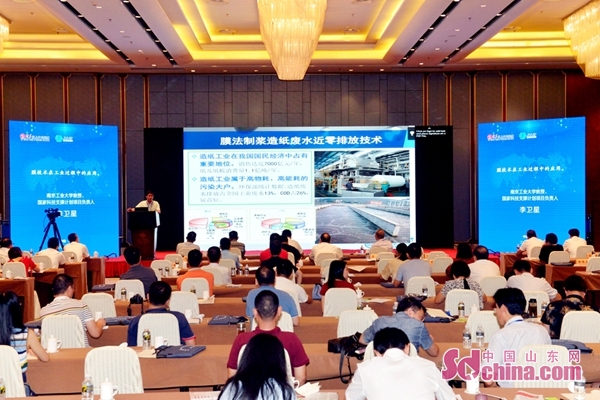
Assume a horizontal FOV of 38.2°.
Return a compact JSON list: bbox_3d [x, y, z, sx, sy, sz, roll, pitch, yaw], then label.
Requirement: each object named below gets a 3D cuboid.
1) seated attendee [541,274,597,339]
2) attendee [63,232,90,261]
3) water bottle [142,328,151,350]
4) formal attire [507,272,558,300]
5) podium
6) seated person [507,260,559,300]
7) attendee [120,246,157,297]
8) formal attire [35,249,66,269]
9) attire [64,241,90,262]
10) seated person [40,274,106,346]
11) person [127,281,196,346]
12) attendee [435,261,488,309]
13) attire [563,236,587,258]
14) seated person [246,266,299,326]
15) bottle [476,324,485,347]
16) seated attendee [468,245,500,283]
[{"bbox_3d":[2.506,1.328,8.000,0.560,1.250,0.750,0,0,0],"label":"seated attendee"},{"bbox_3d":[-4.297,1.273,16.700,0.520,1.300,0.800,0,0,7],"label":"attendee"},{"bbox_3d":[-1.251,1.130,7.060,0.063,0.178,0.063,0,0,0],"label":"water bottle"},{"bbox_3d":[2.509,1.097,9.350,0.560,0.650,0.480,0,0,3],"label":"formal attire"},{"bbox_3d":[-3.933,0.888,21.750,0.700,1.210,0.520,0,0,-2],"label":"podium"},{"bbox_3d":[2.645,1.325,9.900,0.580,1.250,0.780,0,0,-7],"label":"seated person"},{"bbox_3d":[-2.081,1.257,11.100,0.500,1.330,0.800,0,0,5],"label":"attendee"},{"bbox_3d":[-4.301,1.118,15.000,0.520,0.620,0.450,0,0,12],"label":"formal attire"},{"bbox_3d":[-4.185,1.086,16.300,0.500,0.640,0.420,0,0,14],"label":"attire"},{"bbox_3d":[-2.035,1.297,7.750,0.530,1.260,0.820,0,0,7],"label":"seated person"},{"bbox_3d":[-1.191,1.266,7.400,0.540,1.200,0.800,0,0,4],"label":"person"},{"bbox_3d":[1.815,1.325,9.800,0.570,1.250,0.750,0,0,0],"label":"attendee"},{"bbox_3d":[5.512,1.048,17.400,0.500,0.650,0.420,0,0,-1],"label":"attire"},{"bbox_3d":[-0.246,1.258,7.750,0.500,1.320,0.800,0,0,1],"label":"seated person"},{"bbox_3d":[1.375,1.037,6.600,0.062,0.170,0.062,0,0,0],"label":"bottle"},{"bbox_3d":[2.257,1.205,10.600,0.490,1.250,0.800,0,0,-4],"label":"seated attendee"}]

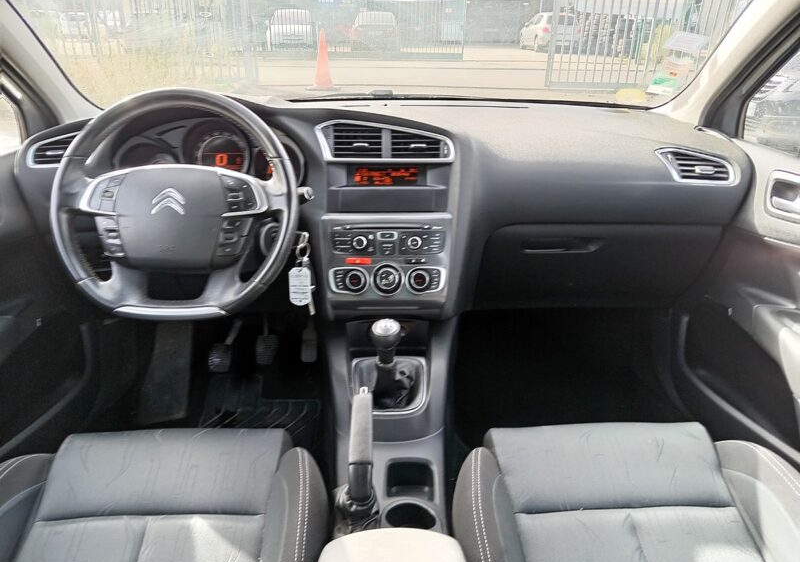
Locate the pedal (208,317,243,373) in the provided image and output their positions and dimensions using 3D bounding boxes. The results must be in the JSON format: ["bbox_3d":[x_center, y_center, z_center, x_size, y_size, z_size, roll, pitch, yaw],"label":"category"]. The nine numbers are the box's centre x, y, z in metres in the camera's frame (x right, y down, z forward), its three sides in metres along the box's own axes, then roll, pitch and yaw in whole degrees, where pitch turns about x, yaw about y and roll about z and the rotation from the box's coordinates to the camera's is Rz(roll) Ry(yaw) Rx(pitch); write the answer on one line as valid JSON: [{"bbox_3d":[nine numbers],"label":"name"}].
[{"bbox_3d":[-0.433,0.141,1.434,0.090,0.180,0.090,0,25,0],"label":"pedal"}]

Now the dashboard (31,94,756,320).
[{"bbox_3d":[-0.030,-0.190,1.225,1.450,0.430,0.530,0,25,0],"label":"dashboard"}]

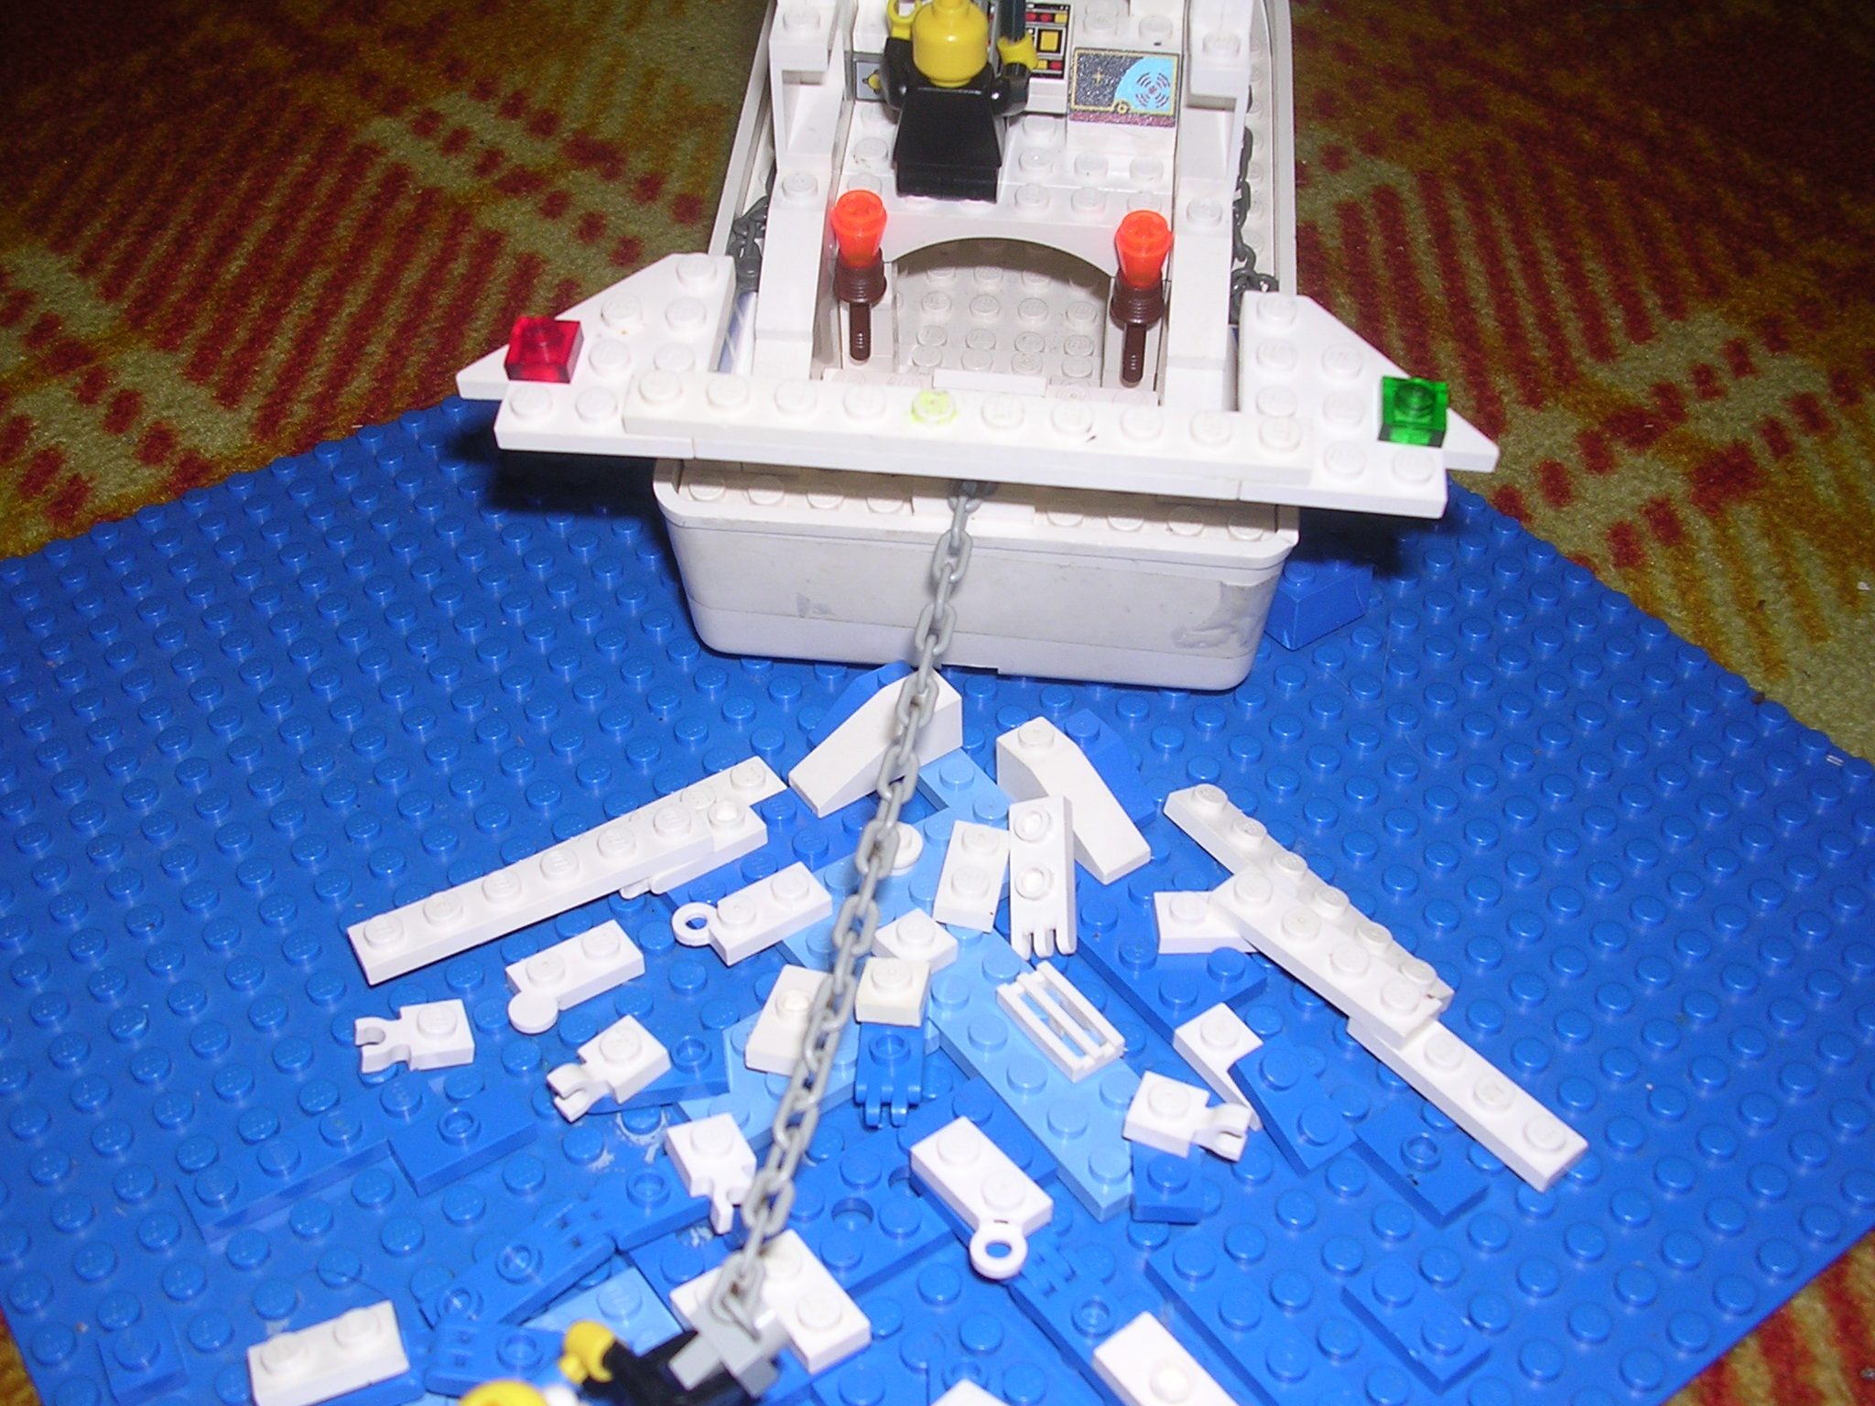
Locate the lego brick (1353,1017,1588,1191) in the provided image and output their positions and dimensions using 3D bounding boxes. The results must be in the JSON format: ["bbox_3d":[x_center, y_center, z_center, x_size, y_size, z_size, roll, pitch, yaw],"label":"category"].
[{"bbox_3d":[0.066,0.047,0.256,0.008,0.005,0.032,-27,49,-29],"label":"lego brick"}]

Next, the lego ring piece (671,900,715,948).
[{"bbox_3d":[-0.031,0.029,0.267,0.006,0.002,0.006,1,42,-1],"label":"lego ring piece"}]

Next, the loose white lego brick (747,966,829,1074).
[{"bbox_3d":[-0.017,0.039,0.255,0.008,0.005,0.016,9,33,10],"label":"loose white lego brick"}]

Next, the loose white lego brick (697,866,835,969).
[{"bbox_3d":[-0.024,0.027,0.268,0.018,0.005,0.009,-25,48,-26],"label":"loose white lego brick"}]

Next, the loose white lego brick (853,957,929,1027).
[{"bbox_3d":[-0.005,0.035,0.255,0.008,0.005,0.008,5,42,5],"label":"loose white lego brick"}]

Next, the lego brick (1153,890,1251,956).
[{"bbox_3d":[0.037,0.029,0.275,0.016,0.005,0.008,0,41,-2],"label":"lego brick"}]

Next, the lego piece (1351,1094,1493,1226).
[{"bbox_3d":[0.057,0.054,0.245,0.008,0.005,0.016,-24,47,-26],"label":"lego piece"}]

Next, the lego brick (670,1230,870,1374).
[{"bbox_3d":[-0.019,0.069,0.231,0.016,0.005,0.016,-25,48,-27],"label":"lego brick"}]

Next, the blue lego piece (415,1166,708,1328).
[{"bbox_3d":[-0.039,0.060,0.230,0.041,0.005,0.008,-28,49,-29],"label":"blue lego piece"}]

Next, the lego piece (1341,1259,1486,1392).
[{"bbox_3d":[0.055,0.070,0.232,0.008,0.005,0.016,-25,48,-27],"label":"lego piece"}]

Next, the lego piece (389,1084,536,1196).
[{"bbox_3d":[-0.056,0.052,0.246,0.016,0.005,0.008,-25,48,-27],"label":"lego piece"}]

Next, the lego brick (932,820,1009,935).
[{"bbox_3d":[0.005,0.022,0.275,0.008,0.005,0.016,10,41,4],"label":"lego brick"}]

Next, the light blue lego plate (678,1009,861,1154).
[{"bbox_3d":[-0.016,0.043,0.250,0.032,0.005,0.016,-24,48,-27],"label":"light blue lego plate"}]

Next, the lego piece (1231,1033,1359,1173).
[{"bbox_3d":[0.043,0.048,0.245,0.008,0.005,0.016,-21,57,-23],"label":"lego piece"}]

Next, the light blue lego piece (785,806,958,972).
[{"bbox_3d":[-0.006,0.026,0.272,0.032,0.005,0.016,-25,48,-27],"label":"light blue lego piece"}]

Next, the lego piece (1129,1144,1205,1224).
[{"bbox_3d":[0.027,0.053,0.241,0.008,0.005,0.016,1,41,1],"label":"lego piece"}]

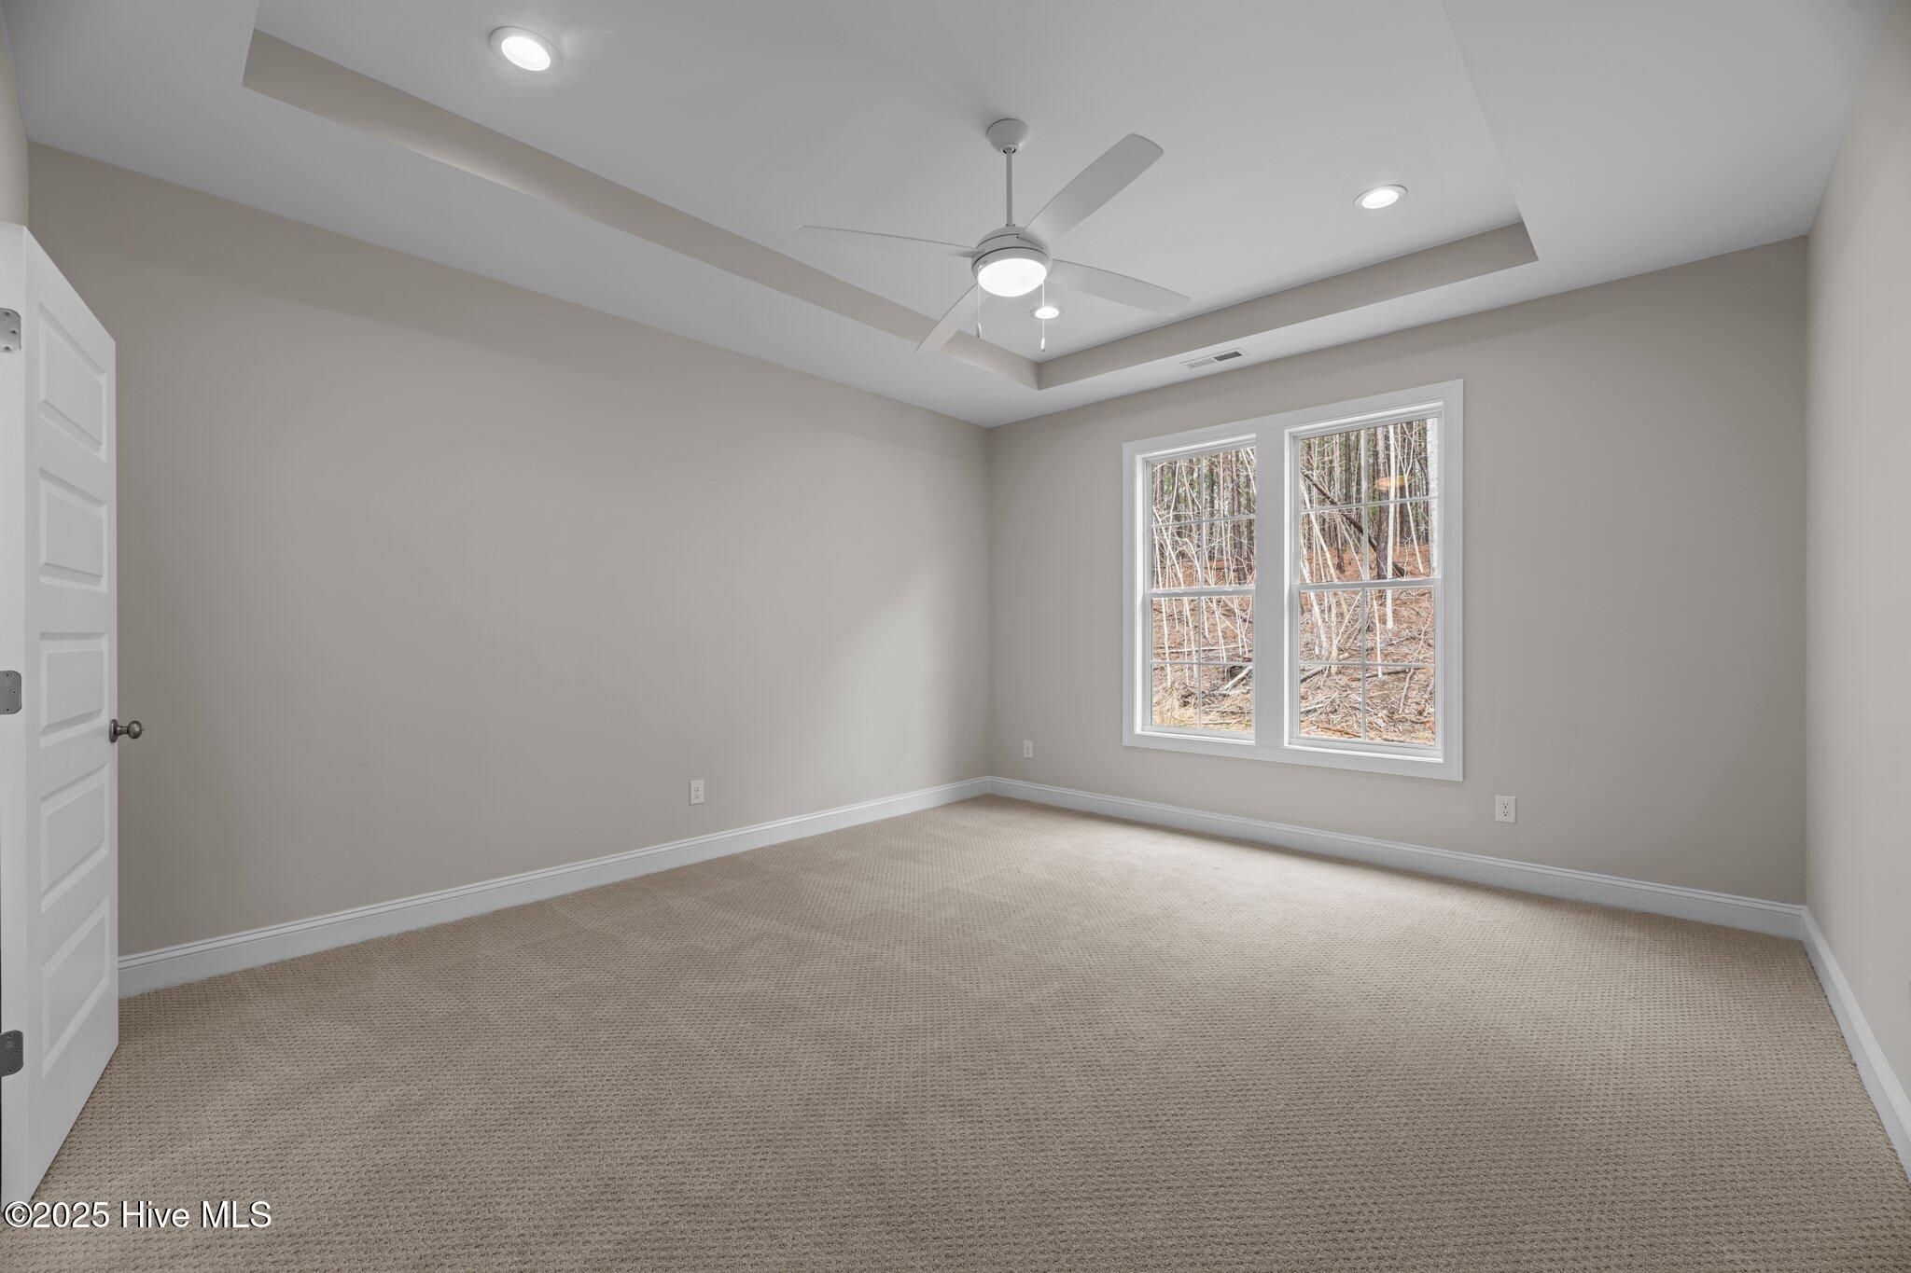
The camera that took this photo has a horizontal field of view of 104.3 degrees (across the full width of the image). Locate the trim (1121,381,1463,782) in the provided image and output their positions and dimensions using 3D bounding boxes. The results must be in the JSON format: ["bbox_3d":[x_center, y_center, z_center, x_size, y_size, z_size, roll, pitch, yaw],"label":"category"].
[{"bbox_3d":[1.804,-0.271,4.255,1.850,1.955,0.080,0,1,42],"label":"trim"}]

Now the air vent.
[{"bbox_3d":[1.454,-1.546,4.166,0.350,0.022,0.148,0,1,42],"label":"air vent"}]

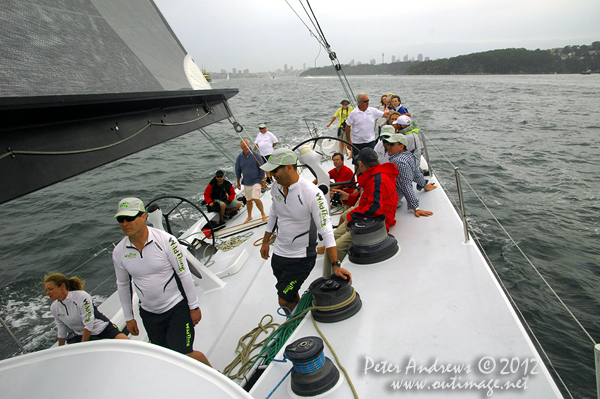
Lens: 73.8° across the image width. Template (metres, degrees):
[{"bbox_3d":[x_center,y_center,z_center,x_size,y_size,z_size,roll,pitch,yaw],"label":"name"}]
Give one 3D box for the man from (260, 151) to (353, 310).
[{"bbox_3d":[0.067,0.476,3.188,0.720,1.760,0.500,12,21,35],"label":"man"}]

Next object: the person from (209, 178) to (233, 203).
[{"bbox_3d":[-1.706,-0.057,8.955,0.750,1.160,0.750,-6,18,-17],"label":"person"}]

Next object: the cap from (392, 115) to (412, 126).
[{"bbox_3d":[1.395,-1.074,5.450,0.270,0.130,0.180,6,18,20],"label":"cap"}]

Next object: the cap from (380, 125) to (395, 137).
[{"bbox_3d":[1.095,-0.853,5.000,0.180,0.135,0.260,10,20,30],"label":"cap"}]

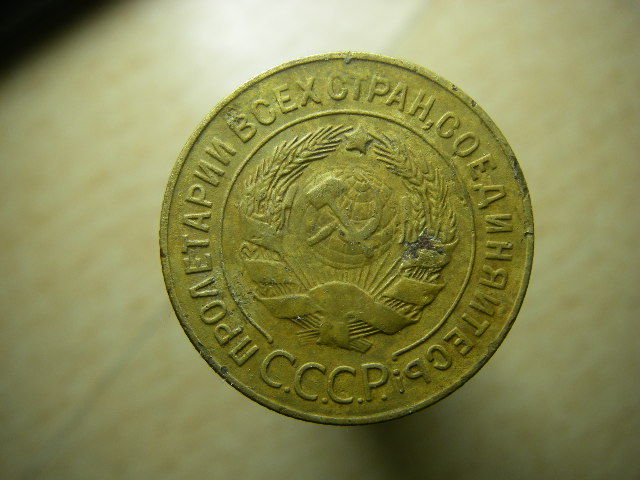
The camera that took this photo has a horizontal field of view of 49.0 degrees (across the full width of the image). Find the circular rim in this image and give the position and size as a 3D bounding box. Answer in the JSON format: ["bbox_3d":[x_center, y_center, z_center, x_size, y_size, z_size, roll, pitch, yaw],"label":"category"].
[{"bbox_3d":[0.002,0.000,0.043,0.022,0.002,0.022,0,87,0],"label":"circular rim"}]

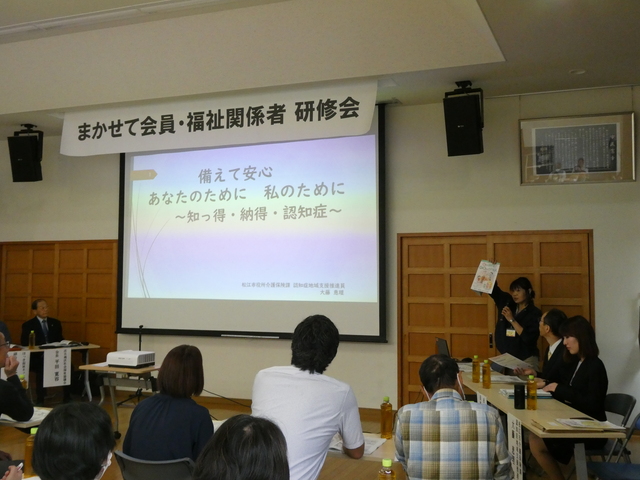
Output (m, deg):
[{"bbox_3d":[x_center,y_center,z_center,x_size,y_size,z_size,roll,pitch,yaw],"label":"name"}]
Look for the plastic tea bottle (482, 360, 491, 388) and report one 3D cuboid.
[{"bbox_3d":[1.268,1.025,5.232,0.063,0.215,0.063,-1,-4,11],"label":"plastic tea bottle"}]

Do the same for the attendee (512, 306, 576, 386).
[{"bbox_3d":[1.877,1.213,5.529,0.680,1.300,0.520,1,-3,-7],"label":"attendee"}]

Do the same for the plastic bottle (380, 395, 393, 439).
[{"bbox_3d":[0.353,0.942,3.638,0.061,0.213,0.061,-1,-4,21],"label":"plastic bottle"}]

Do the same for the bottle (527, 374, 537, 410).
[{"bbox_3d":[1.377,0.992,4.450,0.061,0.213,0.061,-1,-4,21],"label":"bottle"}]

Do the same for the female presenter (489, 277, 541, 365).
[{"bbox_3d":[1.758,1.089,6.146,0.520,1.600,0.400,-2,-4,36],"label":"female presenter"}]

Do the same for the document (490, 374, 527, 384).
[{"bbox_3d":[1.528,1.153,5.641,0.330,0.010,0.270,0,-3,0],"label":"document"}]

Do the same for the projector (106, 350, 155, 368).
[{"bbox_3d":[-1.812,1.148,6.592,0.370,0.137,0.250,-2,-4,28],"label":"projector"}]

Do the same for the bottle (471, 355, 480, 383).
[{"bbox_3d":[1.258,1.043,5.540,0.063,0.215,0.063,-1,-4,11],"label":"bottle"}]

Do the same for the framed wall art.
[{"bbox_3d":[2.540,-0.897,6.778,1.077,0.680,0.040,-1,-4,21],"label":"framed wall art"}]

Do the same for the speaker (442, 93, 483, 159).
[{"bbox_3d":[1.397,-1.104,6.620,0.310,0.545,0.260,-1,12,23],"label":"speaker"}]

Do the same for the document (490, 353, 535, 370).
[{"bbox_3d":[1.532,0.979,5.470,0.210,0.015,0.297,-7,16,-31],"label":"document"}]

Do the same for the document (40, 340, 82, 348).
[{"bbox_3d":[-3.253,1.305,8.578,0.420,0.050,0.300,3,-4,-40],"label":"document"}]

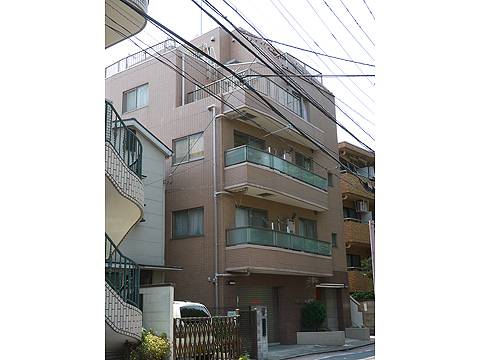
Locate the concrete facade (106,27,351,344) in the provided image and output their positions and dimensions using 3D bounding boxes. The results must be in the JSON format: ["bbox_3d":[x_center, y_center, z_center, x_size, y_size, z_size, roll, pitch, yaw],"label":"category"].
[{"bbox_3d":[-0.913,0.329,30.095,8.800,13.200,8.900,-9,-14,33],"label":"concrete facade"}]

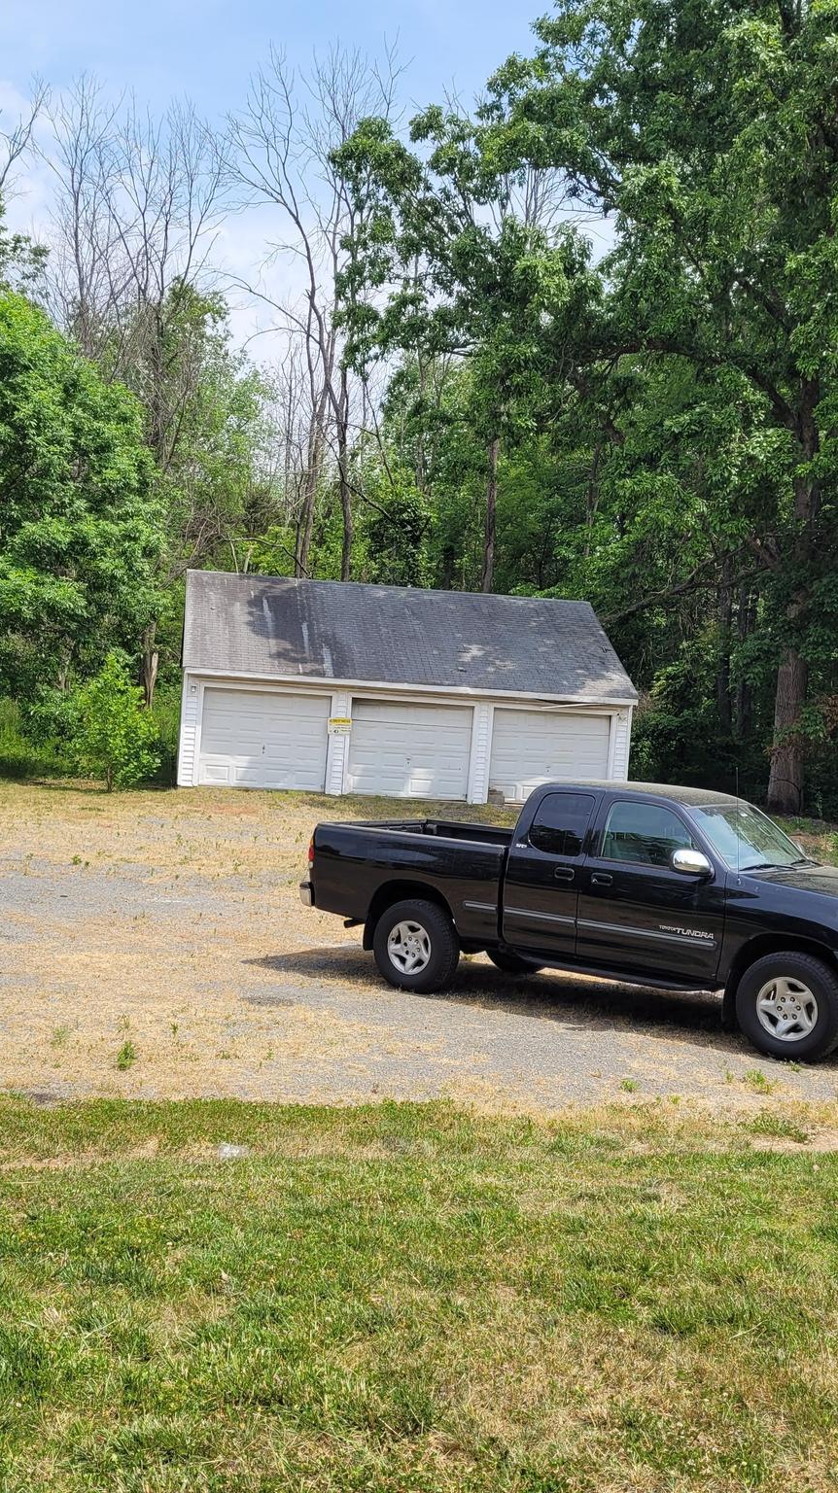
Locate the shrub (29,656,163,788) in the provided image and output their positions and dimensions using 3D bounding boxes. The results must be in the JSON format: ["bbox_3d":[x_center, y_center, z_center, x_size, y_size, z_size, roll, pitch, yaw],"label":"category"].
[{"bbox_3d":[-6.506,-0.484,30.000,2.450,2.680,2.300,4,3,0],"label":"shrub"}]

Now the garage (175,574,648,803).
[{"bbox_3d":[-0.759,-1.501,36.723,10.038,4.837,8.600,3,3,-10],"label":"garage"}]

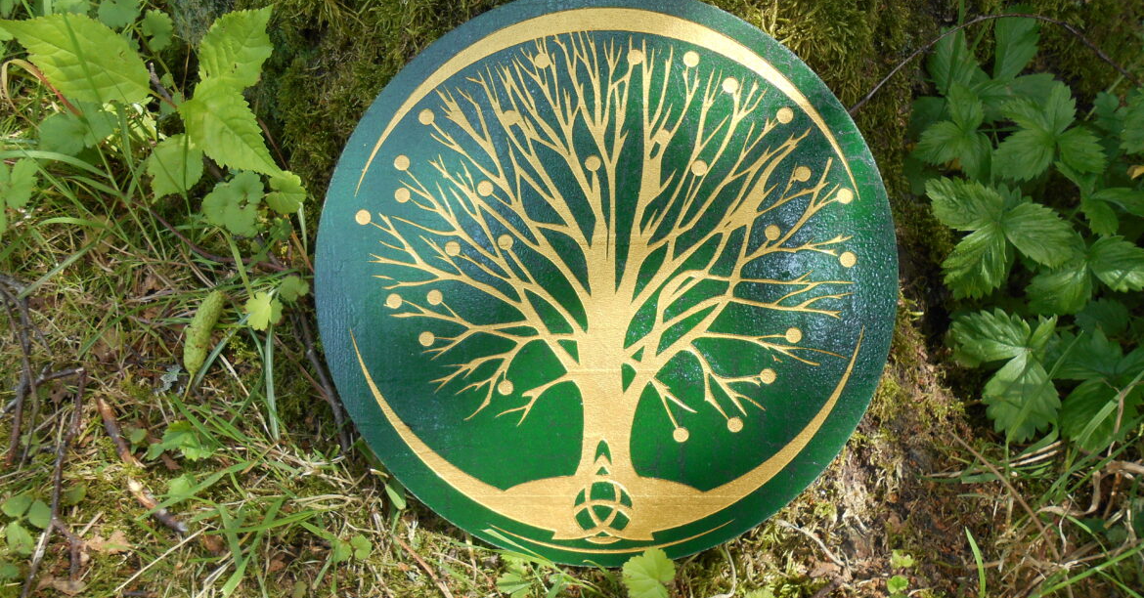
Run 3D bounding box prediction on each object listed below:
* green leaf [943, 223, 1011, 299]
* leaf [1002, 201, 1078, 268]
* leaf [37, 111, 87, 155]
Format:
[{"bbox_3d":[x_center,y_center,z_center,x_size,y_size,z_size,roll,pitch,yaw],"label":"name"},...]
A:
[{"bbox_3d":[0.244,-0.023,0.515,0.031,0.013,0.057,31,75,20],"label":"green leaf"},{"bbox_3d":[0.290,-0.039,0.529,0.039,0.012,0.046,-43,62,-15],"label":"leaf"},{"bbox_3d":[-0.389,-0.126,0.655,0.035,0.010,0.038,-34,85,-27],"label":"leaf"}]

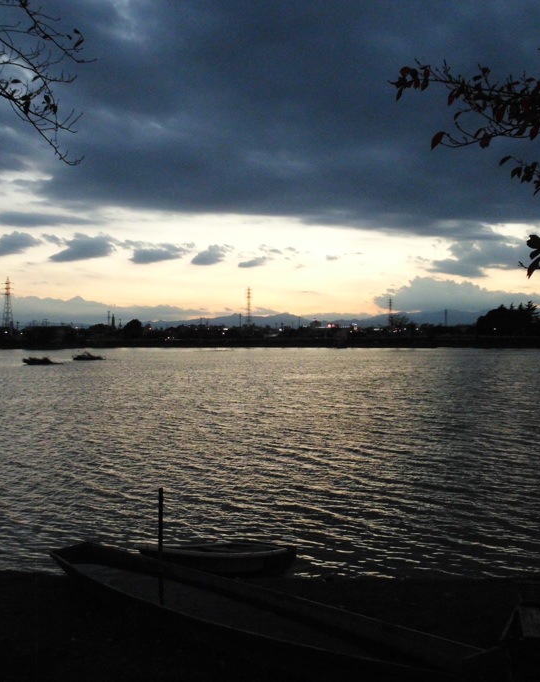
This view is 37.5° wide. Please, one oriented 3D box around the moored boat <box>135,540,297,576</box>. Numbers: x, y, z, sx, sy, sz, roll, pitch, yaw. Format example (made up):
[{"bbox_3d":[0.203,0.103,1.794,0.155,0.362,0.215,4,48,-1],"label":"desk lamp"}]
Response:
[{"bbox_3d":[-0.930,3.760,13.650,2.780,0.450,0.920,0,0,2],"label":"moored boat"}]

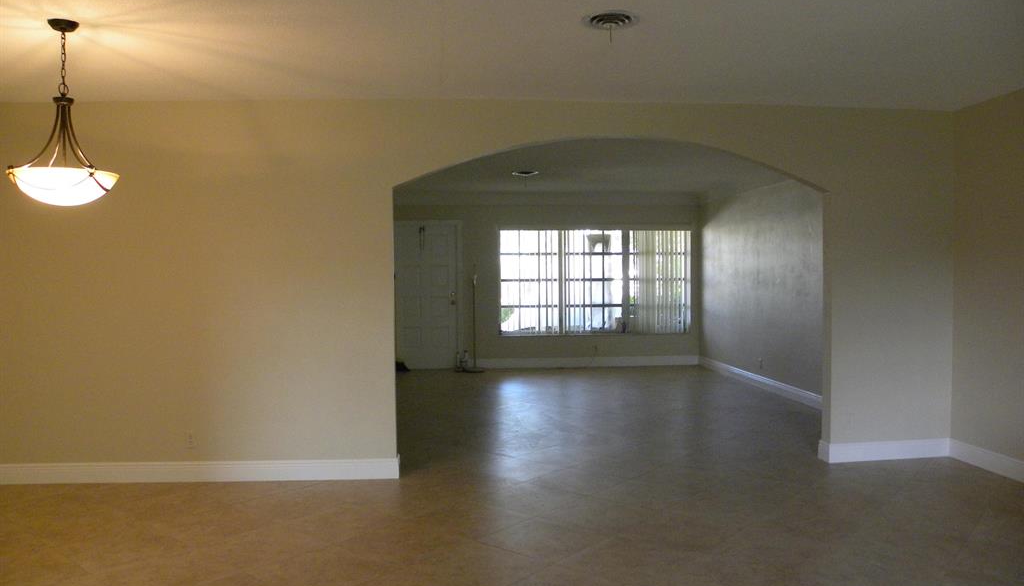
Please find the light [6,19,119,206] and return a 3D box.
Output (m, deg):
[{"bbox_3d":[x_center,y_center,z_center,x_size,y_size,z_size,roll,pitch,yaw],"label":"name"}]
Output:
[{"bbox_3d":[-1.982,-0.795,3.400,0.430,0.800,0.430,-1,2,-5],"label":"light"}]

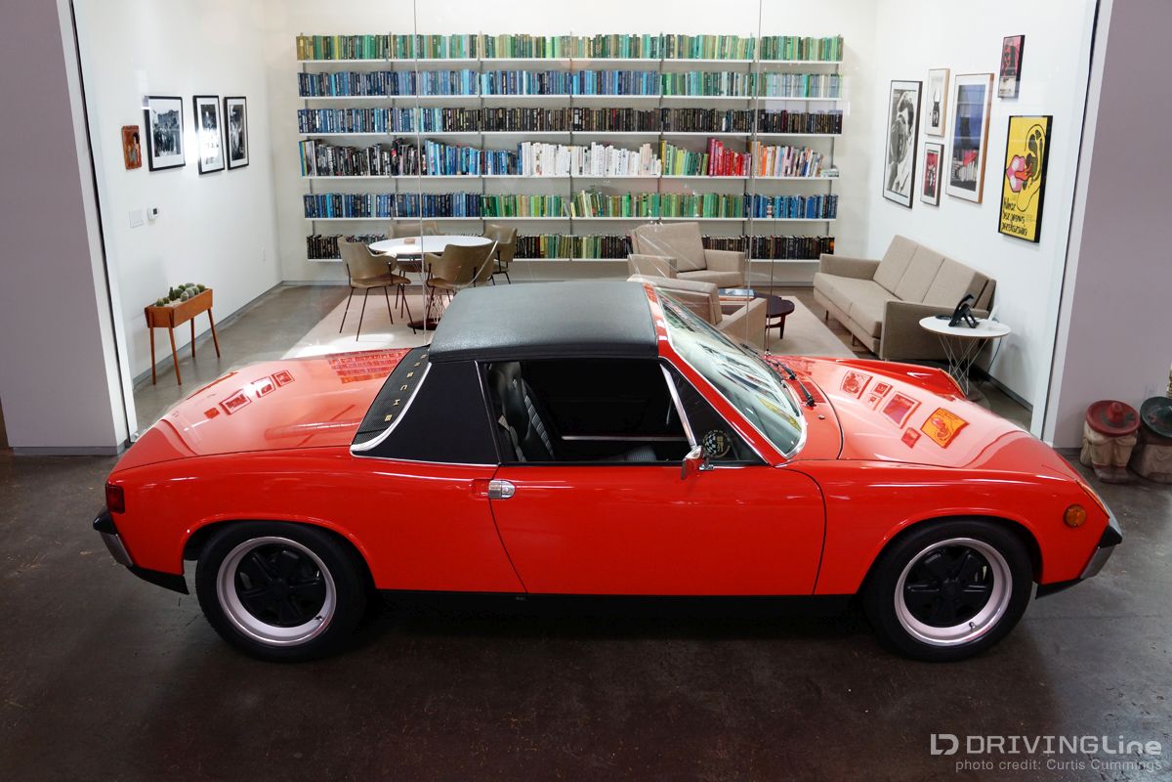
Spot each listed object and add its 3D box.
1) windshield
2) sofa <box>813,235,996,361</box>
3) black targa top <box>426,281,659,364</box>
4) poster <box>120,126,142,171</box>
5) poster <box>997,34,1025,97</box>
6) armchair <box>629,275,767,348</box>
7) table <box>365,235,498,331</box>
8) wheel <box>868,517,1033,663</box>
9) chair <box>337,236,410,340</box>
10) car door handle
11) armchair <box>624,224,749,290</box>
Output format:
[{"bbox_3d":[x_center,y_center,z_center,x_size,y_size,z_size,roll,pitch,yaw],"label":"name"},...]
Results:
[{"bbox_3d":[0.606,-0.086,3.828,0.690,0.140,1.220,37,14,-11],"label":"windshield"},{"bbox_3d":[2.595,-0.785,7.710,0.840,0.750,2.100,0,18,0],"label":"sofa"},{"bbox_3d":[-0.157,-0.308,3.759,0.840,0.125,1.120,0,18,0],"label":"black targa top"},{"bbox_3d":[-3.249,-1.745,6.505,0.025,0.300,0.250,0,18,0],"label":"poster"},{"bbox_3d":[3.035,-2.317,6.493,0.030,0.420,0.255,0,18,0],"label":"poster"},{"bbox_3d":[0.762,-0.439,6.620,0.810,0.760,0.830,12,21,32],"label":"armchair"},{"bbox_3d":[-1.383,-0.953,8.230,1.080,0.730,1.080,0,18,0],"label":"table"},{"bbox_3d":[1.331,0.699,3.373,0.610,0.610,0.205,0,18,0],"label":"wheel"},{"bbox_3d":[-1.850,-0.884,7.923,0.580,0.790,0.590,-12,21,-32],"label":"chair"},{"bbox_3d":[-0.288,0.332,3.112,0.085,0.058,0.050,0,18,0],"label":"car door handle"},{"bbox_3d":[0.955,-1.177,8.882,0.820,0.760,0.830,-9,20,-26],"label":"armchair"}]

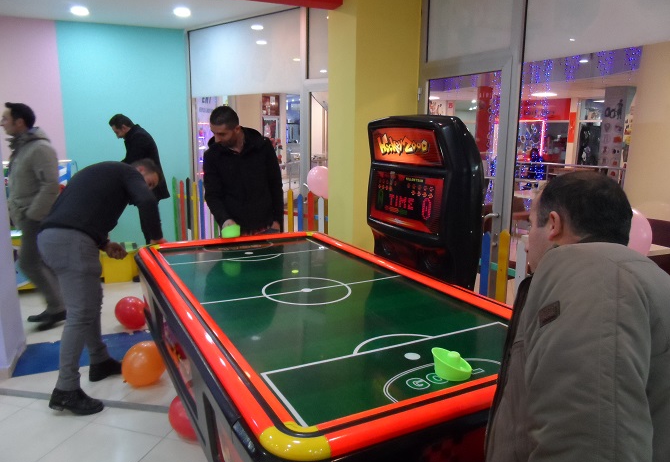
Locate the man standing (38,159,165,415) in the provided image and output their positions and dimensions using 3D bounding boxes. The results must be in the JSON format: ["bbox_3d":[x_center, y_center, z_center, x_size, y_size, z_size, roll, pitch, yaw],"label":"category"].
[{"bbox_3d":[-1.384,0.267,2.785,0.730,1.390,0.540,-5,12,-30],"label":"man standing"}]

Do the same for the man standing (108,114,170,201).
[{"bbox_3d":[-1.976,-0.288,4.779,0.620,1.760,0.520,-1,10,-13],"label":"man standing"}]

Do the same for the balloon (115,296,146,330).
[{"bbox_3d":[-1.615,0.669,3.721,0.260,0.260,0.260,1,10,0],"label":"balloon"}]

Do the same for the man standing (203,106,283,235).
[{"bbox_3d":[-0.680,-0.030,3.532,0.570,1.730,0.440,0,10,-5],"label":"man standing"}]

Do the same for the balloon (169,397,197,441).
[{"bbox_3d":[-0.698,0.926,2.353,0.265,0.265,0.265,1,10,0],"label":"balloon"}]

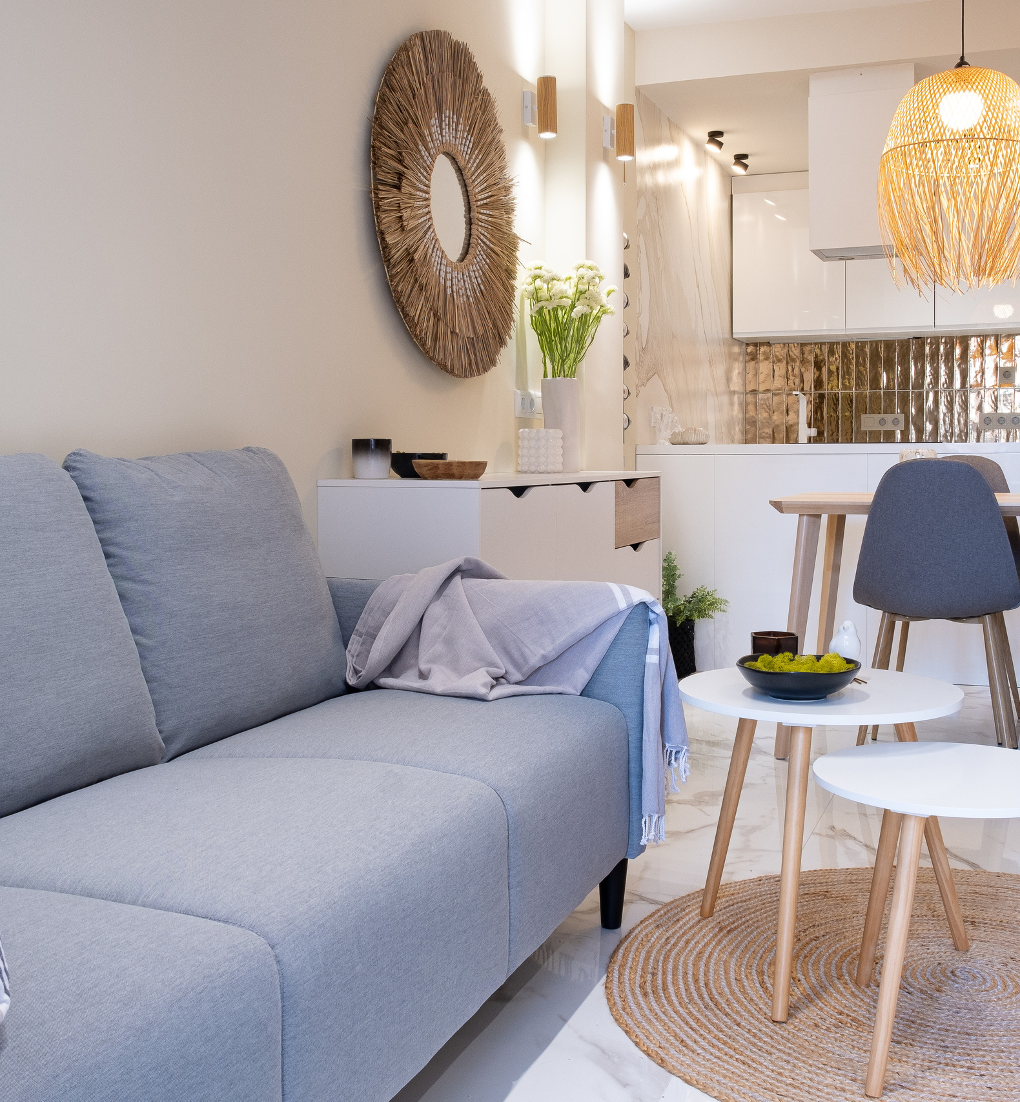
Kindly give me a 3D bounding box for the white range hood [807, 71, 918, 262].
[{"bbox_3d":[1.462,-1.571,5.088,0.404,0.690,0.380,2,5,22],"label":"white range hood"}]

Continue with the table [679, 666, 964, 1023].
[{"bbox_3d":[0.538,0.478,2.165,0.485,0.478,0.500,2,5,22],"label":"table"}]

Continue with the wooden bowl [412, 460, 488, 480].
[{"bbox_3d":[-0.139,-0.190,2.862,0.170,0.046,0.170,0,5,0],"label":"wooden bowl"}]

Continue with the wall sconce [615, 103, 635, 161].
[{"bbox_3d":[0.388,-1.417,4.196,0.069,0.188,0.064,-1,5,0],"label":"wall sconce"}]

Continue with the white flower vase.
[{"bbox_3d":[0.165,-0.392,3.890,0.112,0.302,0.112,1,5,22],"label":"white flower vase"}]

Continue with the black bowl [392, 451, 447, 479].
[{"bbox_3d":[-0.224,-0.208,3.026,0.142,0.058,0.142,0,5,0],"label":"black bowl"}]

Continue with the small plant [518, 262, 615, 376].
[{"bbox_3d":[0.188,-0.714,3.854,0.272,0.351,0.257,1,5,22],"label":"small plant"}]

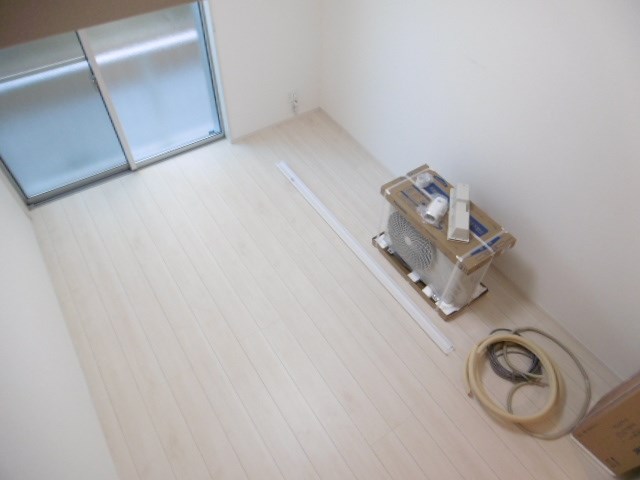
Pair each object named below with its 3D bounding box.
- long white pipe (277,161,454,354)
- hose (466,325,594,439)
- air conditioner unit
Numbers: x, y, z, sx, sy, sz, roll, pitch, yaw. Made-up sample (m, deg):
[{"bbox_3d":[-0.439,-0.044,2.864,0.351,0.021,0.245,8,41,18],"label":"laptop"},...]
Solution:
[{"bbox_3d":[0.220,0.013,3.124,0.070,0.045,1.983,-26,56,-21],"label":"long white pipe"},{"bbox_3d":[1.177,0.762,2.479,0.700,0.110,0.630,-27,56,-21],"label":"hose"},{"bbox_3d":[0.736,0.011,2.811,0.382,0.540,0.741,-27,56,-21],"label":"air conditioner unit"}]

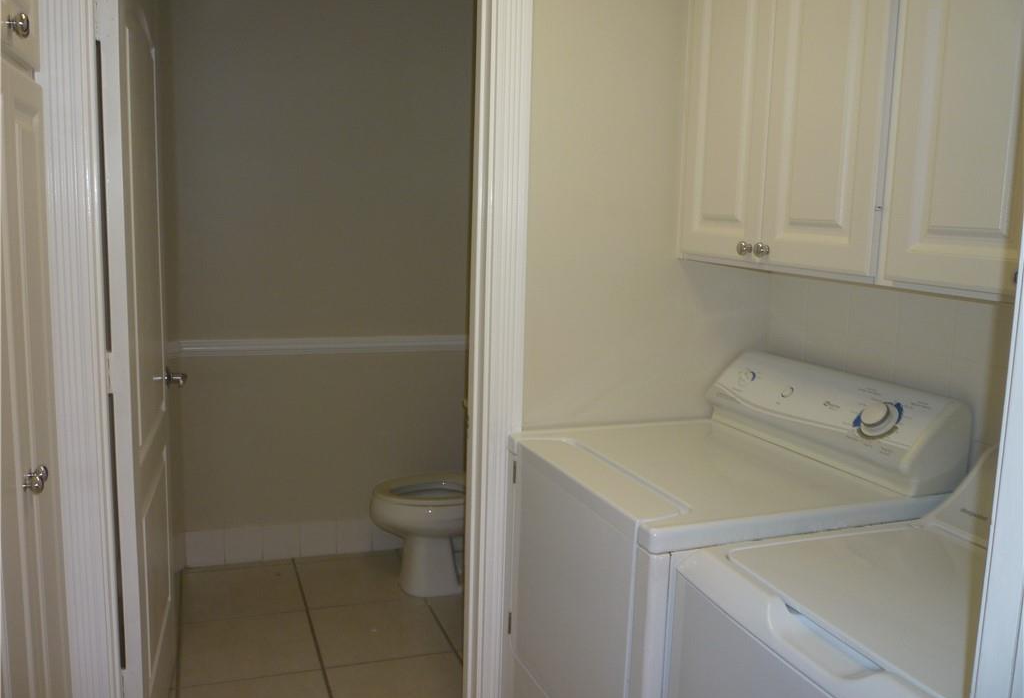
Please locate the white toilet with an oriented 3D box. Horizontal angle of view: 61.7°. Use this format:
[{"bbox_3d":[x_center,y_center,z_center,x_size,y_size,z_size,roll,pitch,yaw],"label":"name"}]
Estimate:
[{"bbox_3d":[-0.225,0.590,3.503,0.720,0.750,0.430,-1,9,-20],"label":"white toilet"}]

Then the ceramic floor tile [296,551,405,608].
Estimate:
[{"bbox_3d":[-0.638,0.954,3.530,0.445,0.010,0.445,-1,9,-20],"label":"ceramic floor tile"}]

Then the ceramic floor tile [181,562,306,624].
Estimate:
[{"bbox_3d":[-1.061,0.960,3.377,0.445,0.010,0.445,-1,9,-20],"label":"ceramic floor tile"}]

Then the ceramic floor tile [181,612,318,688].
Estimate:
[{"bbox_3d":[-0.908,1.028,2.959,0.445,0.010,0.445,-1,9,-20],"label":"ceramic floor tile"}]

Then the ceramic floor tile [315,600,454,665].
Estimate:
[{"bbox_3d":[-0.485,1.022,3.112,0.445,0.010,0.445,-1,9,-20],"label":"ceramic floor tile"}]

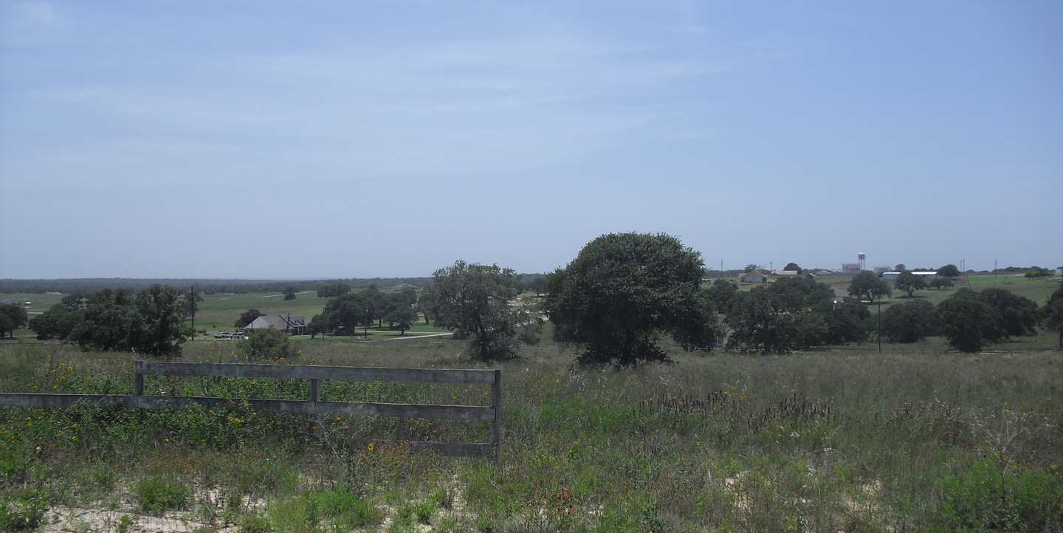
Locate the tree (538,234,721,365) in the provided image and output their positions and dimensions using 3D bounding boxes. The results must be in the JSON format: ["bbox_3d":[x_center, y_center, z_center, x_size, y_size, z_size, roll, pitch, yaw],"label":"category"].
[{"bbox_3d":[4.790,1.620,54.000,8.480,6.530,8.050,0,0,0],"label":"tree"}]

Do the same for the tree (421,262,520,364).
[{"bbox_3d":[-3.180,2.350,58.000,5.180,5.360,4.930,0,0,0],"label":"tree"}]

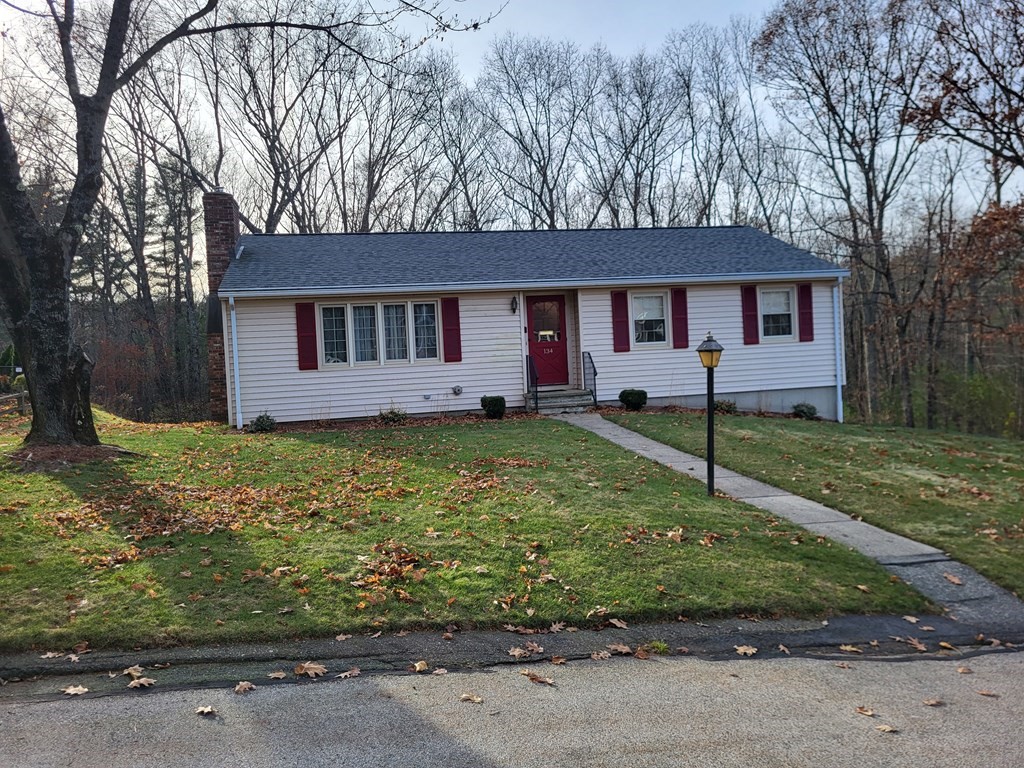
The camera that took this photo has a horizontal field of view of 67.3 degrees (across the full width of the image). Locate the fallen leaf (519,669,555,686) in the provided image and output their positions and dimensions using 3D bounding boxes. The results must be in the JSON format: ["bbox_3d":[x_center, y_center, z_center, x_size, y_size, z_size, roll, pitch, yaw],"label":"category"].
[{"bbox_3d":[0.138,1.650,4.330,0.240,0.040,0.085,-2,2,38],"label":"fallen leaf"}]

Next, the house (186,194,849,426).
[{"bbox_3d":[-0.126,-1.957,21.006,15.050,6.150,8.700,-3,2,-12],"label":"house"}]

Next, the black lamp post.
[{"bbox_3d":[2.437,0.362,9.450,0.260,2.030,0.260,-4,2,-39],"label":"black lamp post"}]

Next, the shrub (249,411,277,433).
[{"bbox_3d":[-5.012,0.753,15.450,0.530,0.420,0.480,-3,2,-12],"label":"shrub"}]

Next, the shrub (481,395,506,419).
[{"bbox_3d":[-0.395,0.486,16.400,0.500,0.490,0.480,-3,2,0],"label":"shrub"}]

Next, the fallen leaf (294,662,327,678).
[{"bbox_3d":[-1.179,1.679,4.500,0.190,0.045,0.135,-3,2,0],"label":"fallen leaf"}]

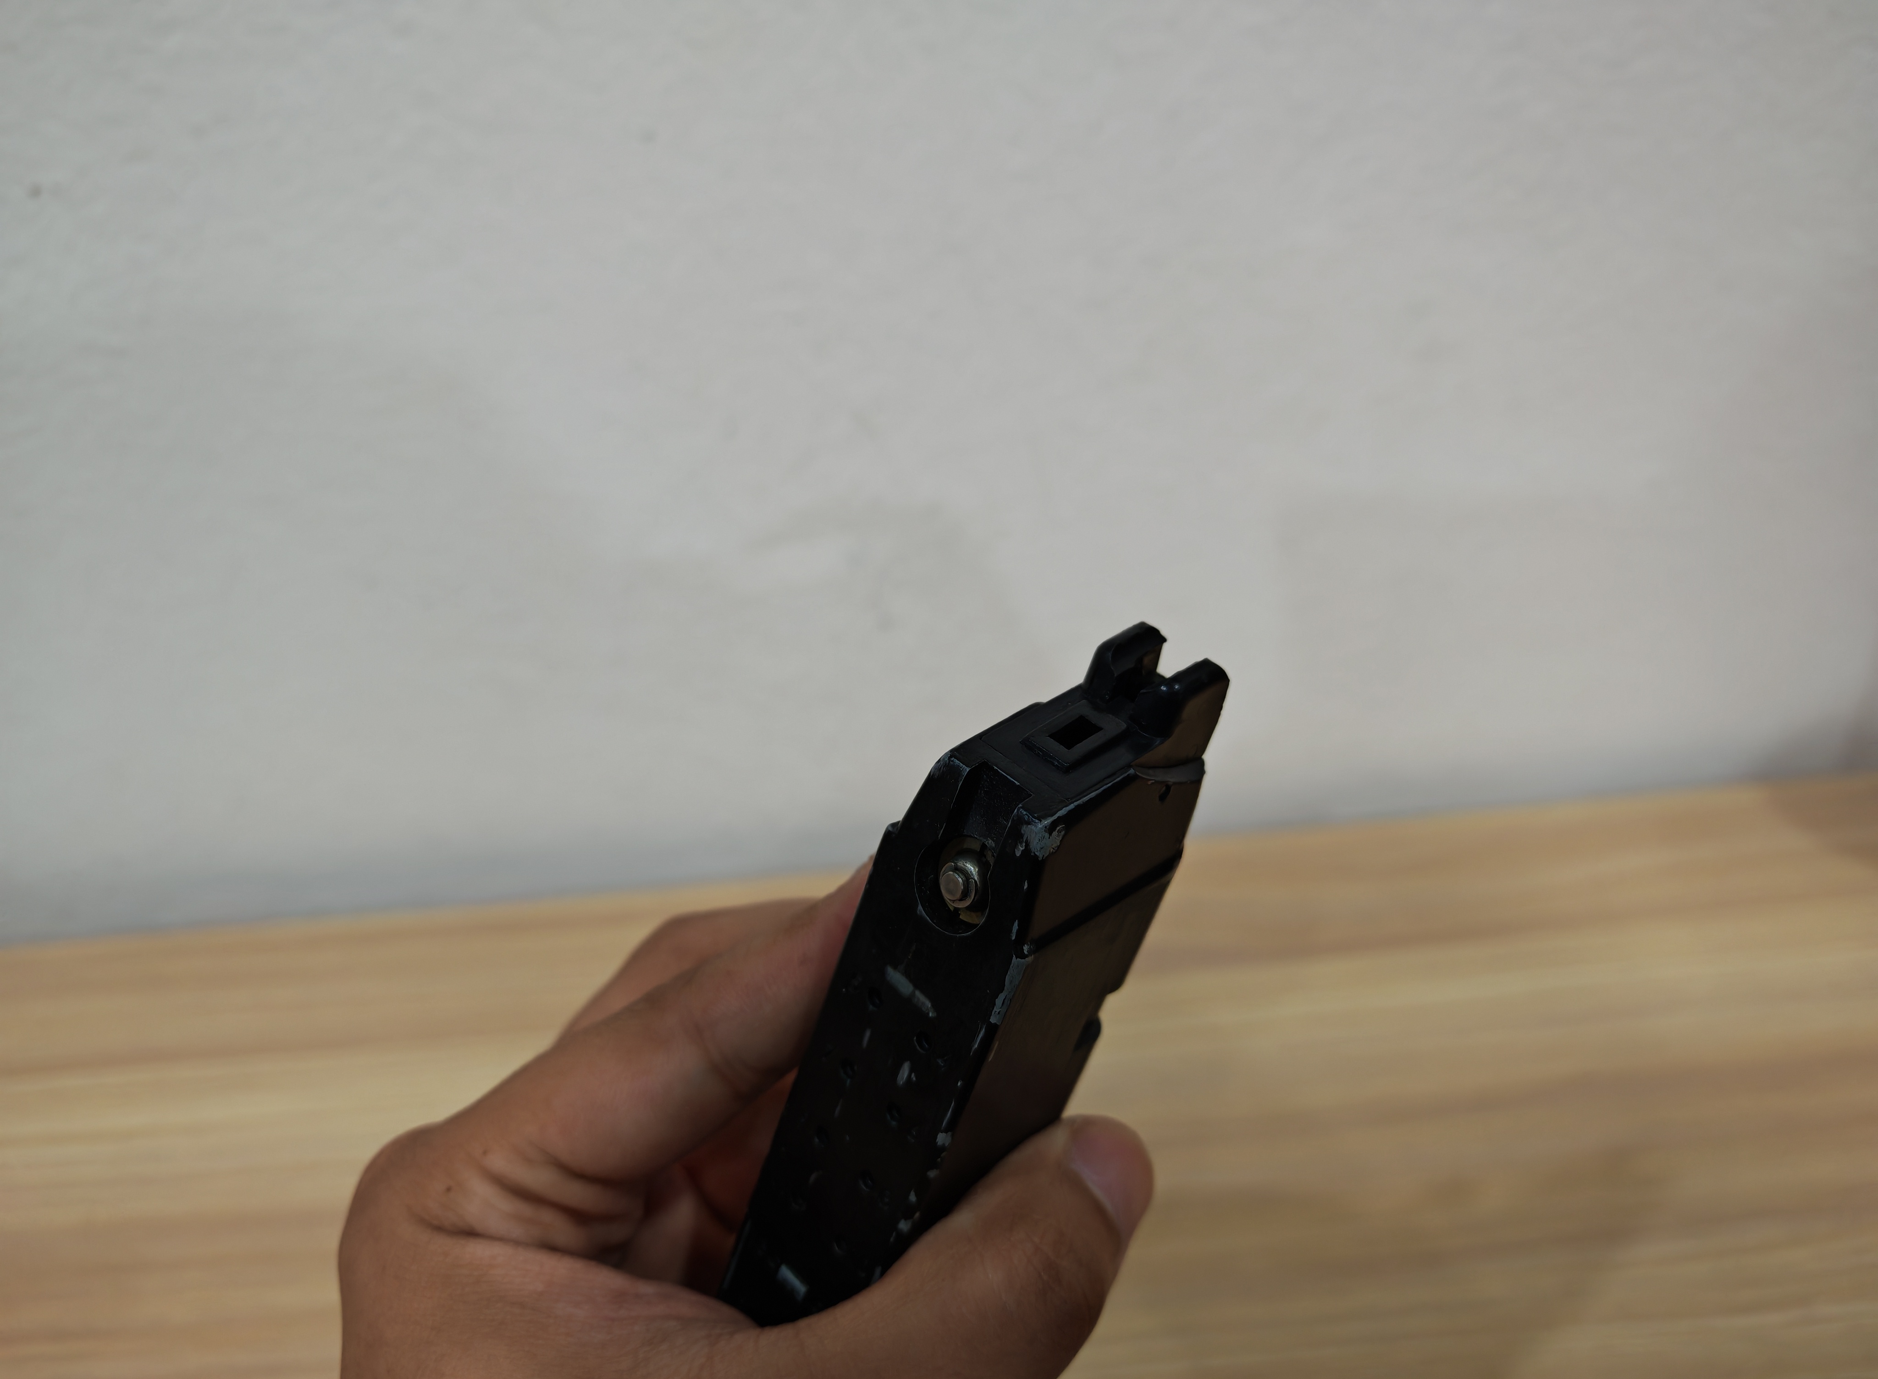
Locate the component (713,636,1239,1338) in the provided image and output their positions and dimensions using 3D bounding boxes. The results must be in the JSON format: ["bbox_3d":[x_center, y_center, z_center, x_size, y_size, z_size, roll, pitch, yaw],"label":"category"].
[{"bbox_3d":[0.003,0.047,0.173,0.025,0.119,0.038,36,29,32],"label":"component"}]

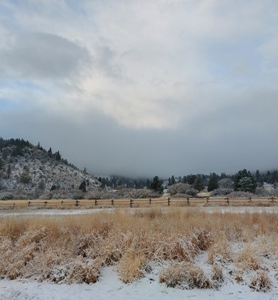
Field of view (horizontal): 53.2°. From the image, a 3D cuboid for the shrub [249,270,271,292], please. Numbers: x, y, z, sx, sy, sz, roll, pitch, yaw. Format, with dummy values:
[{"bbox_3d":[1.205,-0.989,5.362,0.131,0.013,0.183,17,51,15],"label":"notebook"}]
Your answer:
[{"bbox_3d":[1.976,2.130,4.500,0.349,0.321,0.331,0,-8,0],"label":"shrub"}]

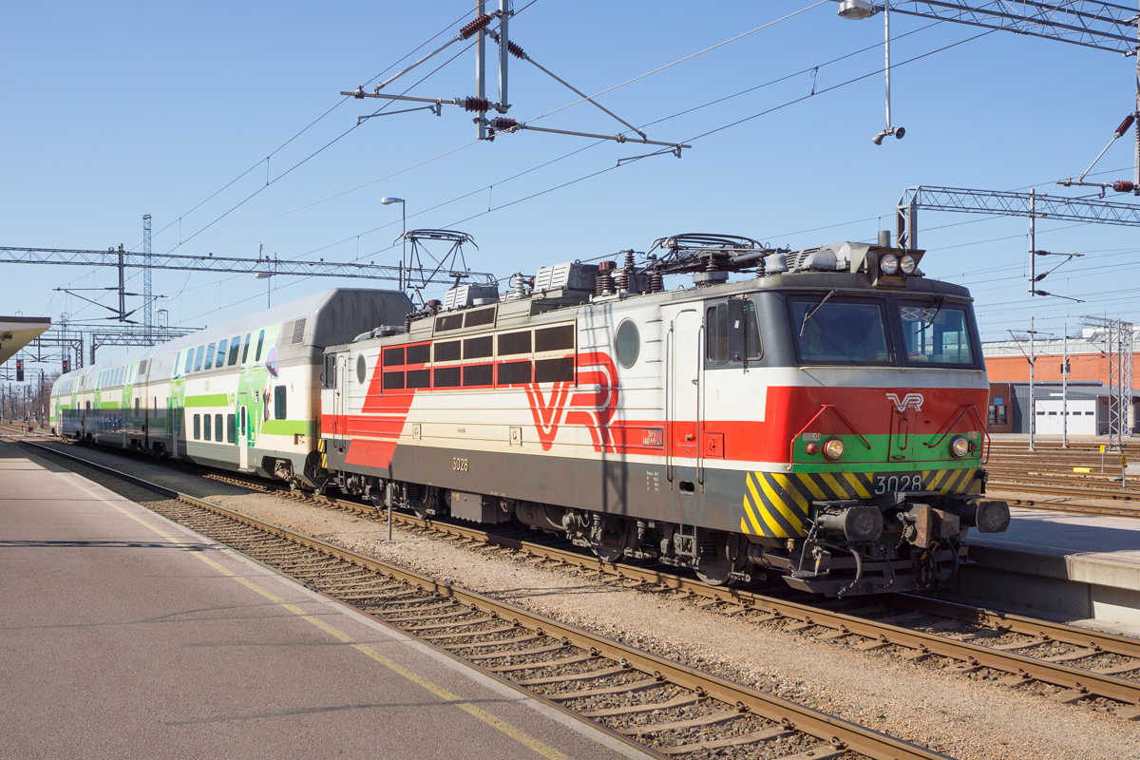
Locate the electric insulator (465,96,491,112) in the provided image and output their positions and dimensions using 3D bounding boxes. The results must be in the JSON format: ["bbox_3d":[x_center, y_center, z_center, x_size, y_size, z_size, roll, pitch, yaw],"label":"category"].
[{"bbox_3d":[-1.356,-4.040,16.692,0.338,0.220,0.220,-2,0,-29],"label":"electric insulator"}]

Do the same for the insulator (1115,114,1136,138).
[{"bbox_3d":[11.429,-5.240,23.501,0.628,0.160,0.160,-45,19,-22],"label":"insulator"}]

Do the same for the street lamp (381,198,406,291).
[{"bbox_3d":[-5.995,-1.760,38.915,0.880,8.971,0.320,0,-1,-29],"label":"street lamp"}]

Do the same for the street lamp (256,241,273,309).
[{"bbox_3d":[-15.082,-1.659,56.060,0.850,9.603,0.350,0,-1,-29],"label":"street lamp"}]

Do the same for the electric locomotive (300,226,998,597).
[{"bbox_3d":[-0.544,0.310,20.955,3.050,5.100,18.960,0,-1,-29],"label":"electric locomotive"}]

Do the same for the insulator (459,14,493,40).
[{"bbox_3d":[-1.384,-5.187,16.705,0.560,0.160,0.160,-38,16,-24],"label":"insulator"}]

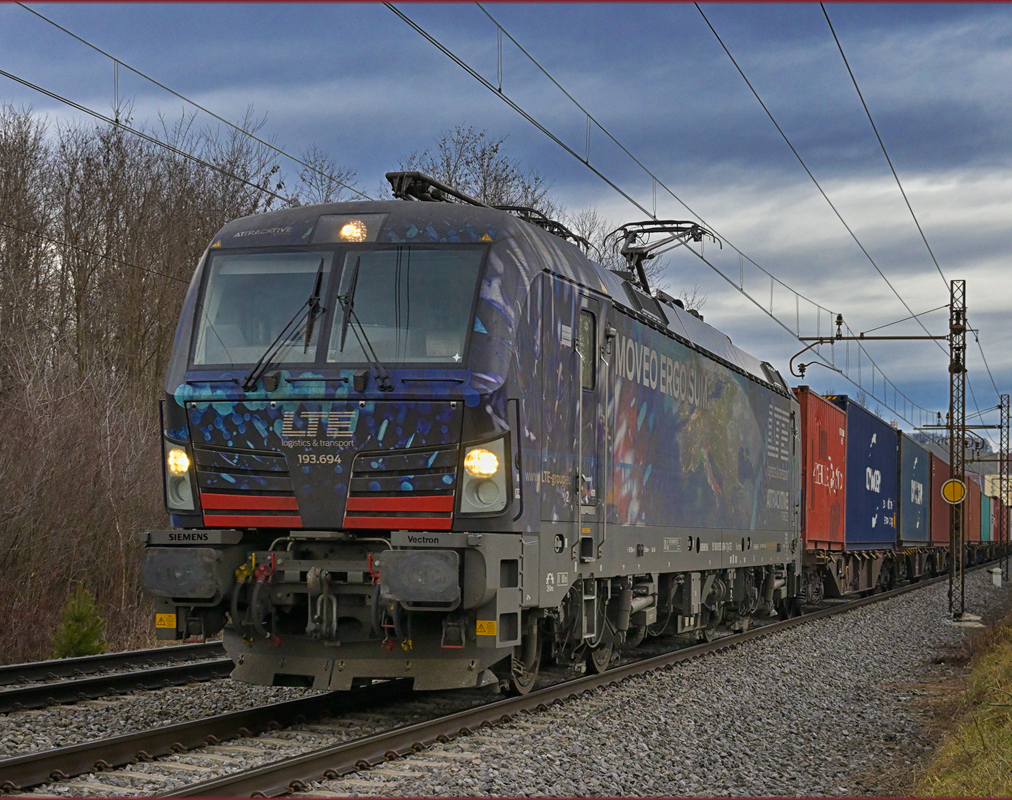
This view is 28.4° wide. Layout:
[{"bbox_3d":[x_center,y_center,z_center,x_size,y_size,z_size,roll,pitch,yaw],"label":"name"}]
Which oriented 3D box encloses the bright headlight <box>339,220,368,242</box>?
[{"bbox_3d":[-1.152,-1.266,15.014,0.200,0.160,0.110,0,-4,15],"label":"bright headlight"}]

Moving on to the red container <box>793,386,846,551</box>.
[{"bbox_3d":[4.503,1.338,35.436,2.438,2.591,6.058,0,-4,15],"label":"red container"}]

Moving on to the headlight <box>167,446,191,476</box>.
[{"bbox_3d":[-2.422,0.460,14.835,0.180,0.210,0.110,0,-4,15],"label":"headlight"}]

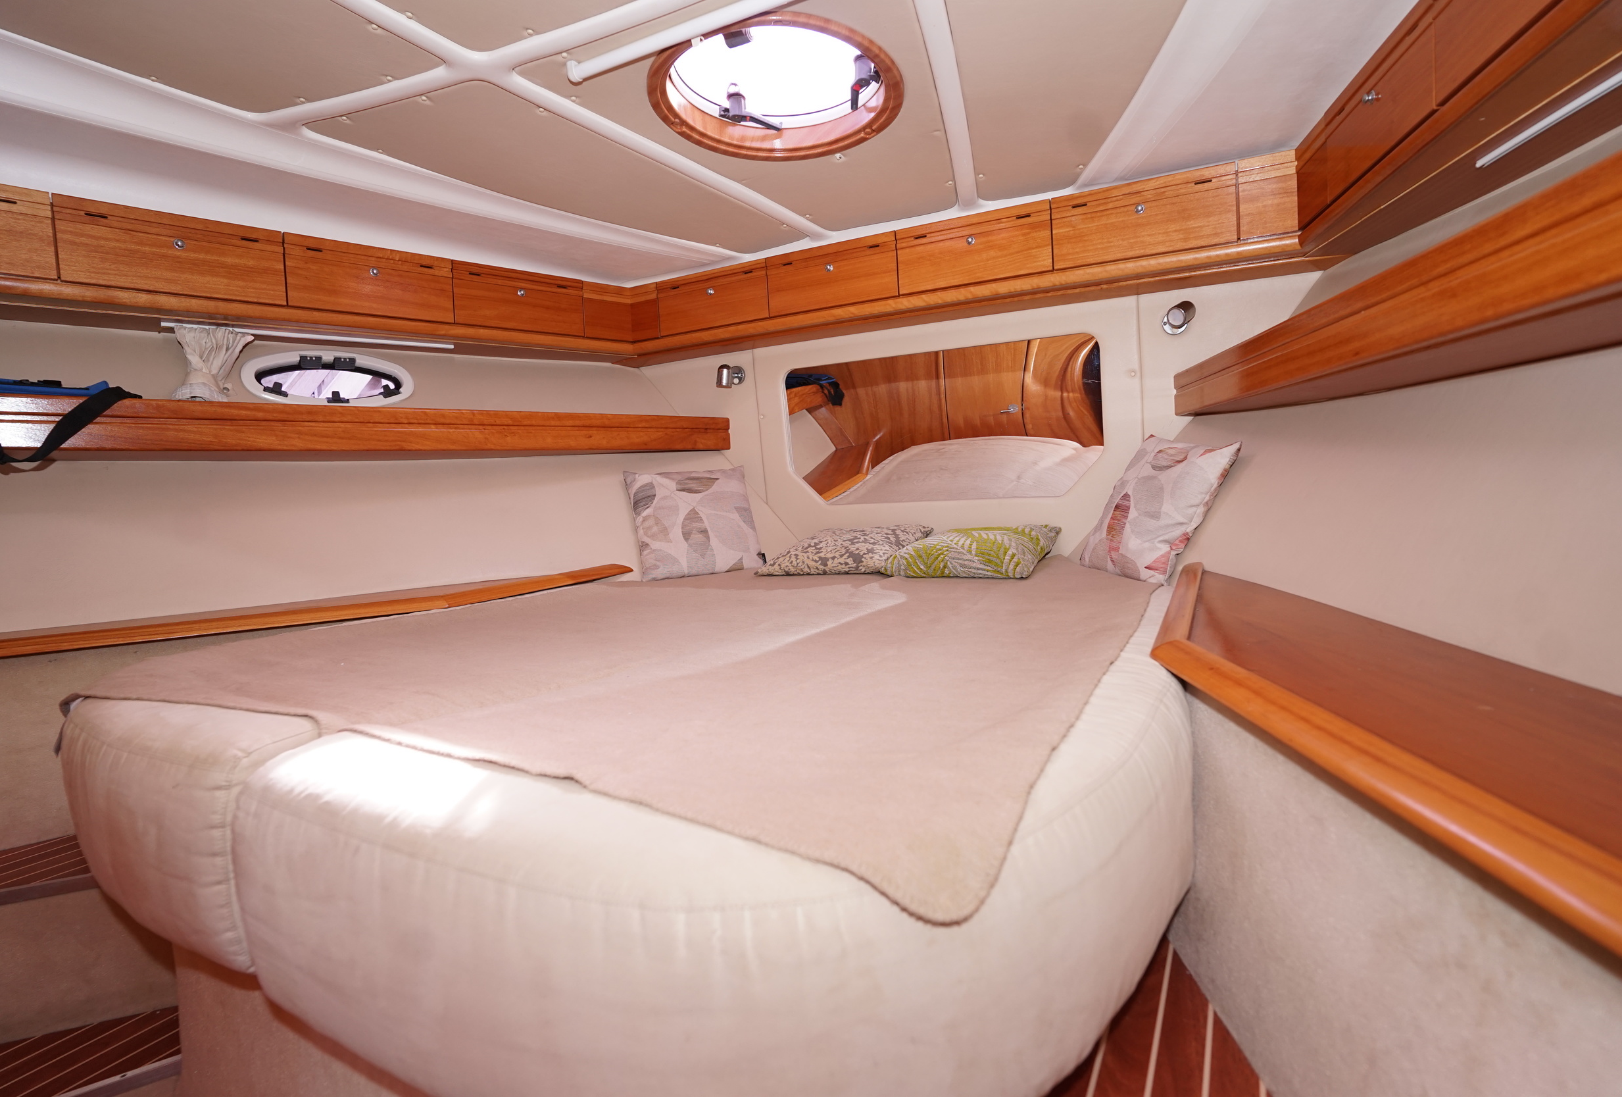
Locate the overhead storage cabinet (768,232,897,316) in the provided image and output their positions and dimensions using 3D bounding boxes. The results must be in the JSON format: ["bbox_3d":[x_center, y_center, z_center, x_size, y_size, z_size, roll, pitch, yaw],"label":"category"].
[{"bbox_3d":[0.114,-0.840,2.456,0.438,0.186,0.240,0,7,28],"label":"overhead storage cabinet"}]

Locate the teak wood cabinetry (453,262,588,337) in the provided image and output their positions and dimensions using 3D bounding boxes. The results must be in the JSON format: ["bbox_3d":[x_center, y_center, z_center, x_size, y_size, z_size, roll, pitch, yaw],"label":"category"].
[{"bbox_3d":[-1.013,-0.782,2.525,0.270,0.186,0.439,2,8,40],"label":"teak wood cabinetry"}]

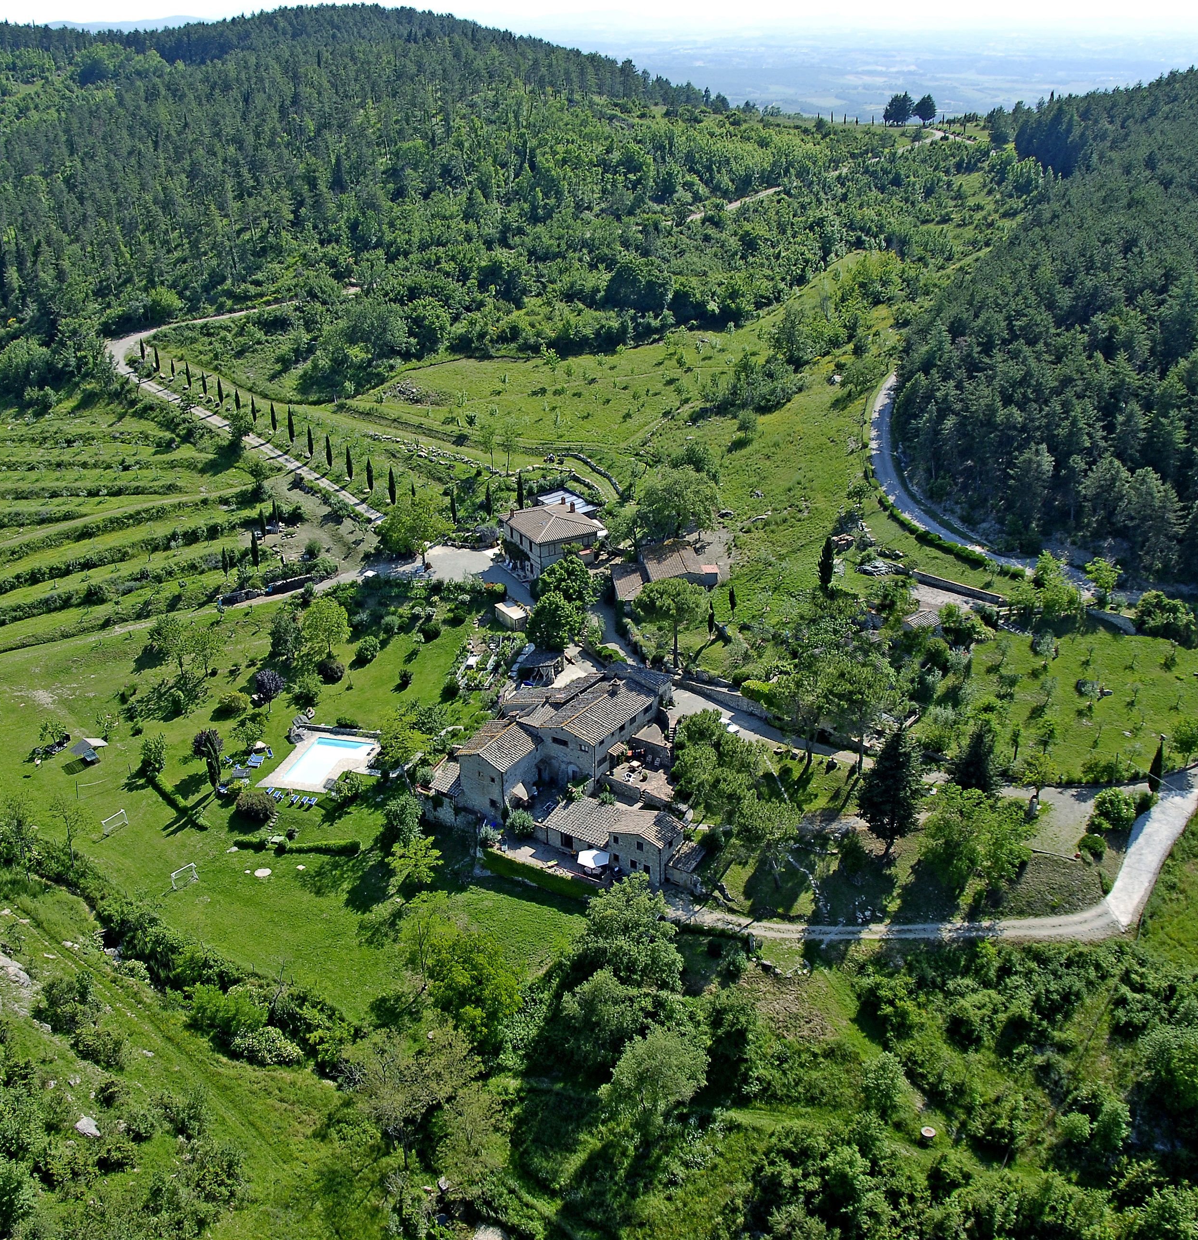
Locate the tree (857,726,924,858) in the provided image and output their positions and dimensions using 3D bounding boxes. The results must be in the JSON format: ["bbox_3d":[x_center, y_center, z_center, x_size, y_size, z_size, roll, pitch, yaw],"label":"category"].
[{"bbox_3d":[35.452,20.730,167.092,7.400,18.200,7.400,0,24,0],"label":"tree"}]

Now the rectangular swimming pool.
[{"bbox_3d":[-37.589,20.410,194.301,8.500,1.450,12.200,6,25,13],"label":"rectangular swimming pool"}]

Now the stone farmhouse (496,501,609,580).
[{"bbox_3d":[-8.522,-15.869,251.383,14.000,8.500,16.100,-13,27,-27],"label":"stone farmhouse"}]

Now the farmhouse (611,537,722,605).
[{"bbox_3d":[11.356,-7.716,236.515,18.300,5.300,17.800,-2,24,-5],"label":"farmhouse"}]

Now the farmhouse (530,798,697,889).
[{"bbox_3d":[2.534,26.173,171.830,18.800,6.400,7.000,15,28,30],"label":"farmhouse"}]

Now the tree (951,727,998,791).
[{"bbox_3d":[49.666,17.995,180.610,6.000,11.200,6.000,0,24,0],"label":"tree"}]

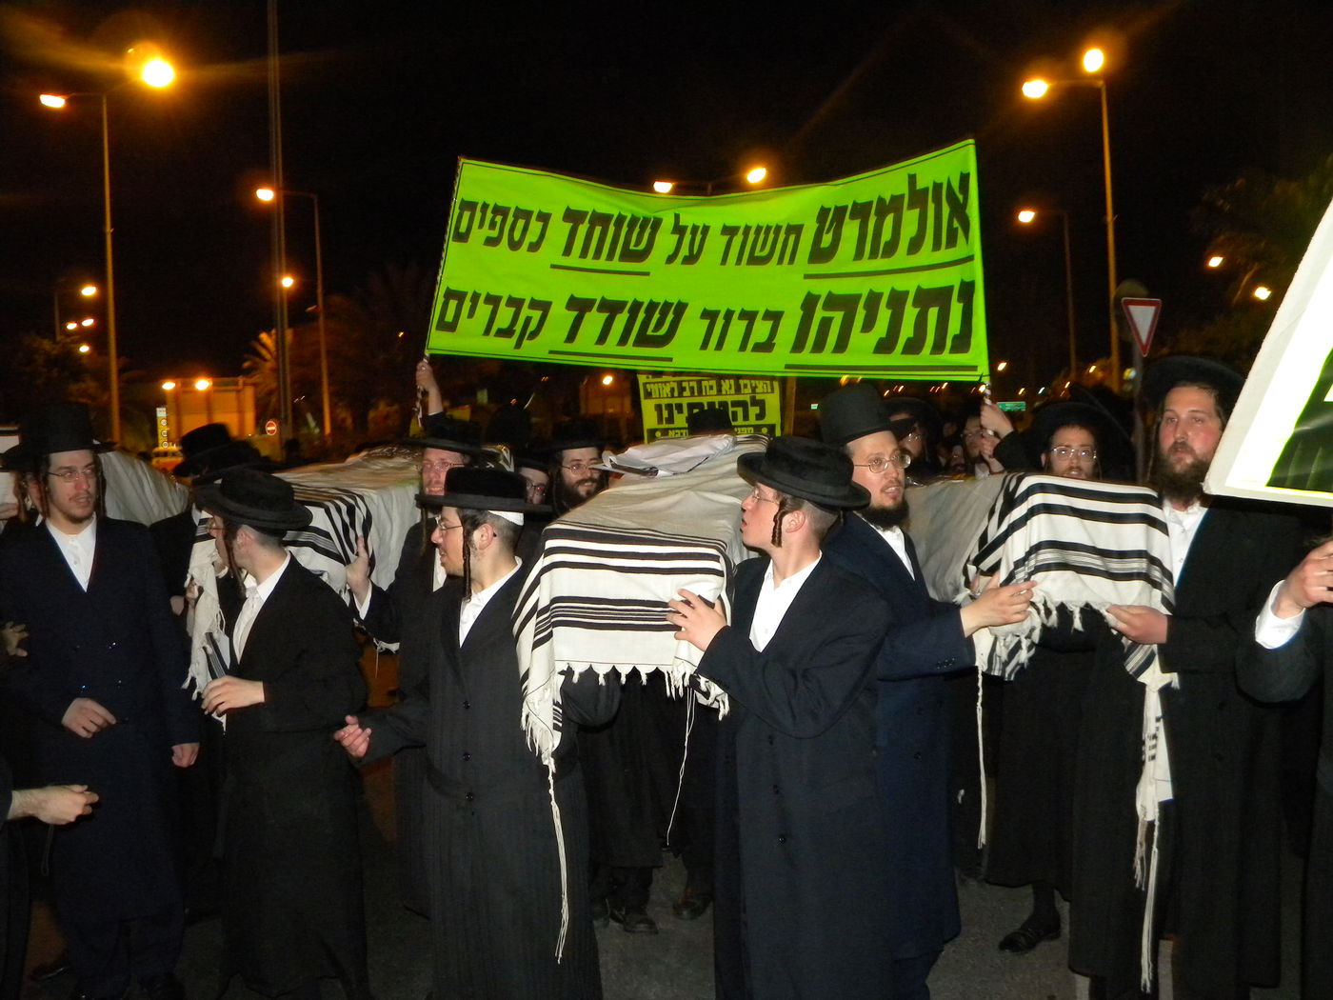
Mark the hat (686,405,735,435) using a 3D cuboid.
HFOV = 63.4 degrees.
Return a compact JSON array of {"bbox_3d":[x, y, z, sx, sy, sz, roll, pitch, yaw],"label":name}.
[{"bbox_3d":[0.205,-0.369,5.000,0.290,0.130,0.330,-2,2,12],"label":"hat"}]

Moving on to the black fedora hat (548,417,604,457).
[{"bbox_3d":[-0.344,-0.235,4.020,0.300,0.135,0.330,-6,0,-24],"label":"black fedora hat"}]

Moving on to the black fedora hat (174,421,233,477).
[{"bbox_3d":[-1.880,-0.215,4.400,0.330,0.130,0.300,-24,10,-27],"label":"black fedora hat"}]

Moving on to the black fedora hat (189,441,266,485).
[{"bbox_3d":[-1.702,-0.136,4.200,0.340,0.130,0.310,-16,8,-31],"label":"black fedora hat"}]

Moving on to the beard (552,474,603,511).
[{"bbox_3d":[-0.319,-0.021,3.950,0.180,0.160,0.130,-5,2,-24],"label":"beard"}]

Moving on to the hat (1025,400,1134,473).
[{"bbox_3d":[1.310,-0.200,3.420,0.330,0.140,0.350,-3,-17,1],"label":"hat"}]

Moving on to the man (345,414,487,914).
[{"bbox_3d":[-0.865,0.589,3.850,0.560,1.790,0.470,-1,2,21],"label":"man"}]

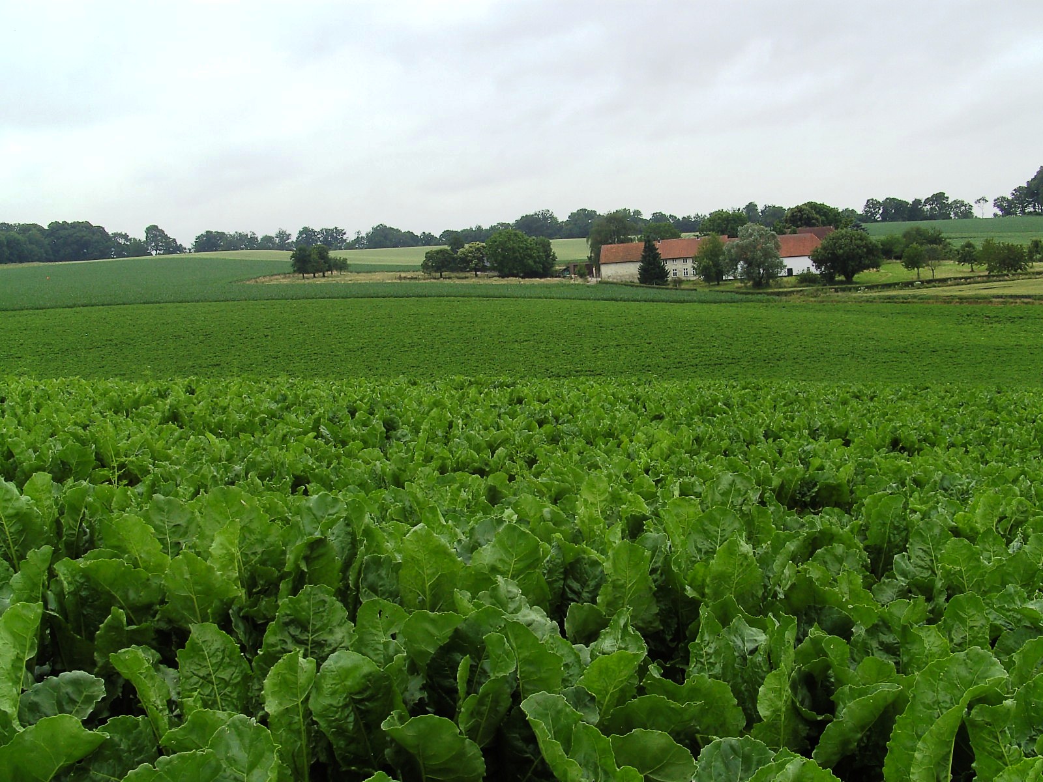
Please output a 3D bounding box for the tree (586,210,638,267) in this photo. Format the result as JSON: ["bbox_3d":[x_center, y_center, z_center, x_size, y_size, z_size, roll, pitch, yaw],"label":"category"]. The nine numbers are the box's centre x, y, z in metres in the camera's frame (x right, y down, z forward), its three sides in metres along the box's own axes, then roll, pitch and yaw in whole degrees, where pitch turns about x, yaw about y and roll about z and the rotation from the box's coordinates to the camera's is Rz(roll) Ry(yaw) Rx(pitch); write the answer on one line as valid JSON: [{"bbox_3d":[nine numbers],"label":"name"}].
[{"bbox_3d":[24.800,-40.080,303.000,13.950,17.940,13.530,-3,5,5],"label":"tree"}]

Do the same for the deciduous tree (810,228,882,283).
[{"bbox_3d":[69.810,-29.120,240.000,15.610,11.750,14.830,0,2,0],"label":"deciduous tree"}]

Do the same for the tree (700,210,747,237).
[{"bbox_3d":[51.480,-38.300,284.000,11.830,15.780,11.240,0,2,0],"label":"tree"}]

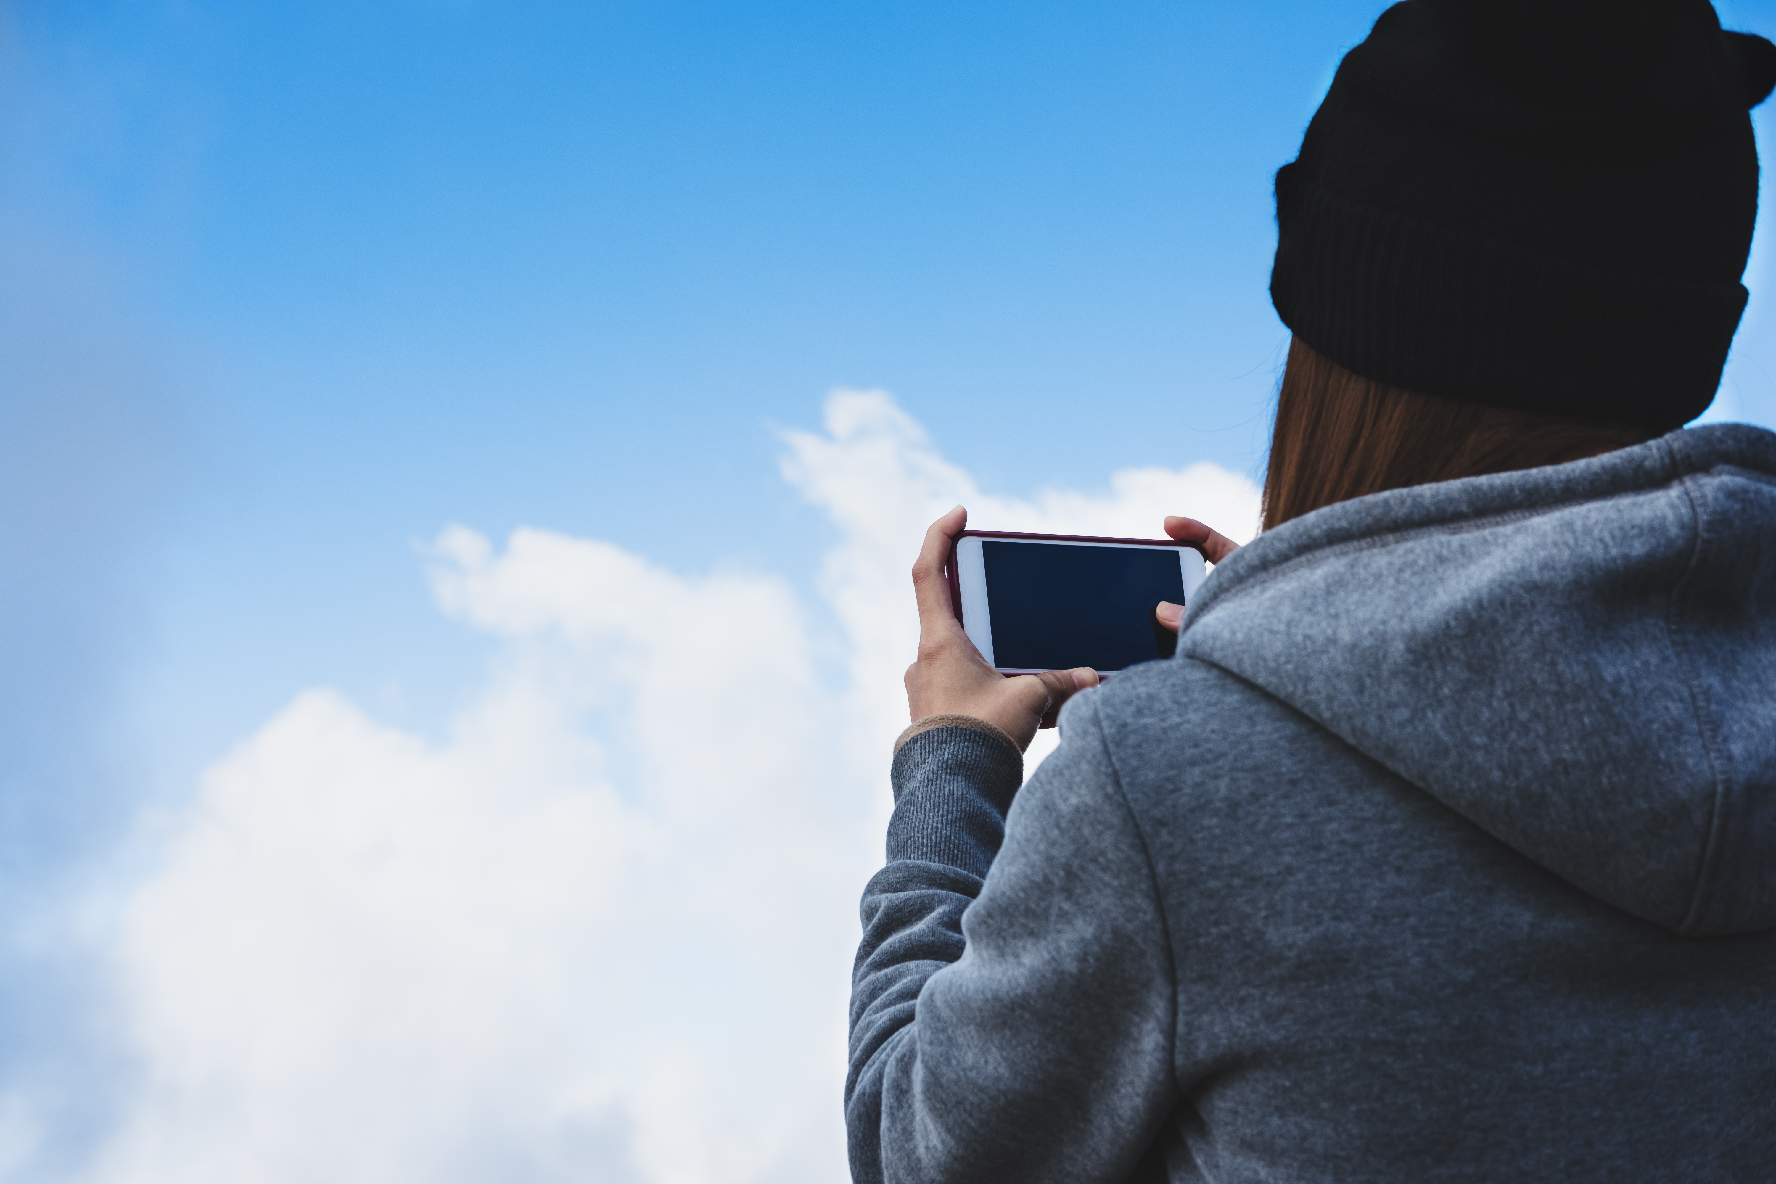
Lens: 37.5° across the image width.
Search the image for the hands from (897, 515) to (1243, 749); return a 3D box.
[{"bbox_3d":[0.107,0.019,1.385,0.215,0.132,0.105,5,-15,-25],"label":"hands"}]

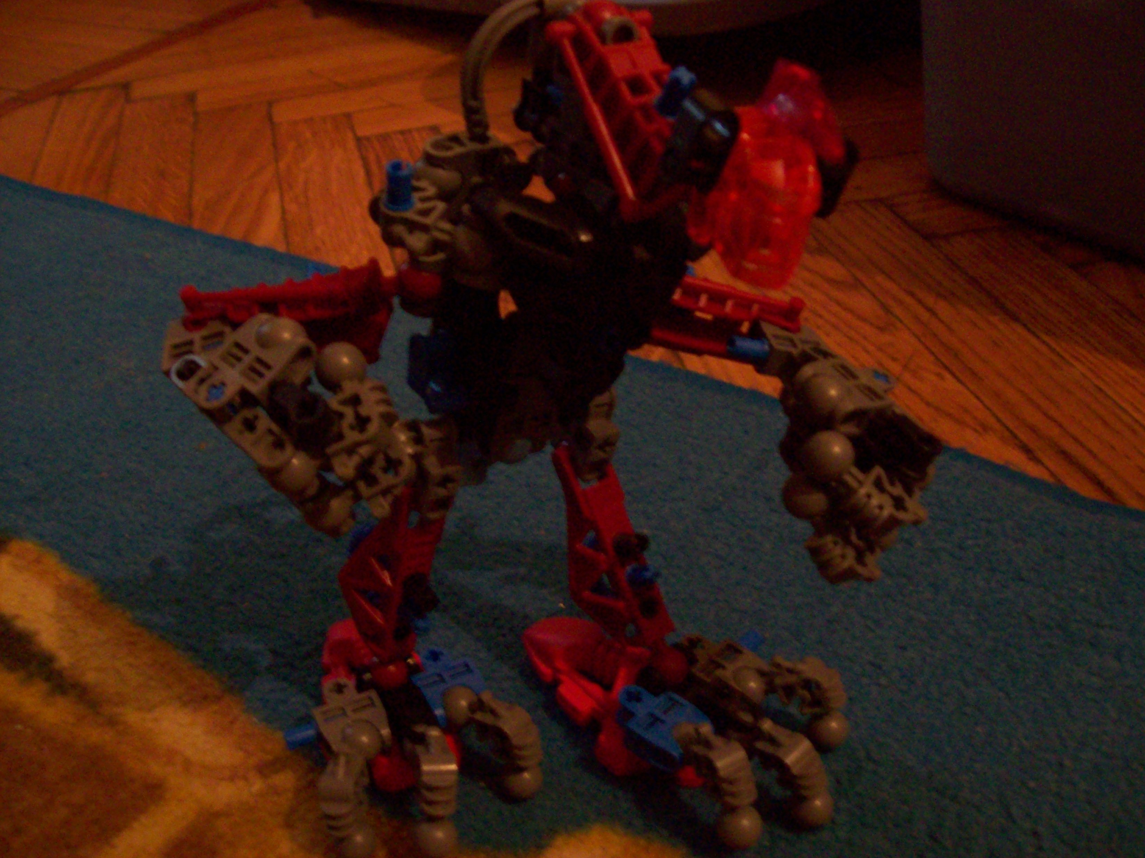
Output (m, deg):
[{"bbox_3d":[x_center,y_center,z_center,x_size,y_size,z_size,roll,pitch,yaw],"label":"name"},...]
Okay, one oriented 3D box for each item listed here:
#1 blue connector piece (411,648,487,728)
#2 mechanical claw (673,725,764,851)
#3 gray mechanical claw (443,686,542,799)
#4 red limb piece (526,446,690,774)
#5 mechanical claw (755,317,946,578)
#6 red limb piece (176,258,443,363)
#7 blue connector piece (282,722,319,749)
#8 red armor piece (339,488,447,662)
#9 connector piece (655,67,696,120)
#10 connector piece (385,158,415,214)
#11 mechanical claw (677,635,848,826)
[{"bbox_3d":[-0.033,0.071,0.325,0.016,0.009,0.027,-22,38,-23],"label":"blue connector piece"},{"bbox_3d":[0.034,0.082,0.276,0.011,0.025,0.023,-25,40,-27],"label":"mechanical claw"},{"bbox_3d":[-0.021,0.083,0.316,0.011,0.021,0.035,-30,42,-32],"label":"gray mechanical claw"},{"bbox_3d":[0.008,0.042,0.282,0.039,0.080,0.028,19,41,29],"label":"red limb piece"},{"bbox_3d":[0.060,0.005,0.258,0.036,0.047,0.029,21,42,31],"label":"mechanical claw"},{"bbox_3d":[-0.056,-0.024,0.262,0.057,0.021,0.011,-7,34,-20],"label":"red limb piece"},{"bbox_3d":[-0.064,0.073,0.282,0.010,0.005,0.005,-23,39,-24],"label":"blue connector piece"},{"bbox_3d":[-0.047,0.033,0.307,0.013,0.056,0.022,-10,37,-39],"label":"red armor piece"},{"bbox_3d":[0.021,-0.068,0.240,0.006,0.010,0.006,2,35,-46],"label":"connector piece"},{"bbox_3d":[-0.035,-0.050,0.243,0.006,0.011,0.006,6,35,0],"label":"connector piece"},{"bbox_3d":[0.050,0.076,0.314,0.050,0.025,0.030,21,43,32],"label":"mechanical claw"}]

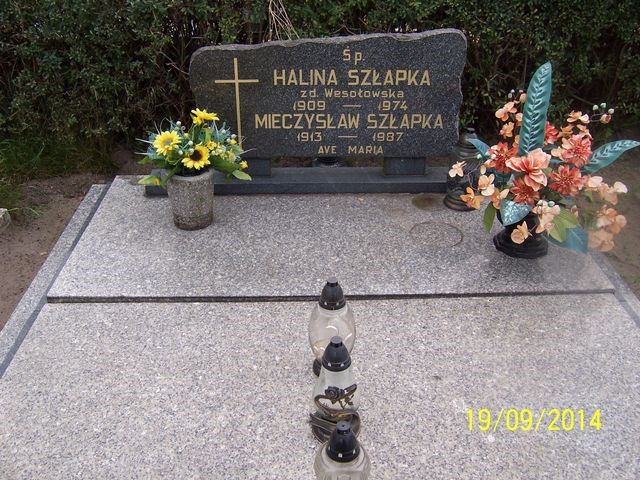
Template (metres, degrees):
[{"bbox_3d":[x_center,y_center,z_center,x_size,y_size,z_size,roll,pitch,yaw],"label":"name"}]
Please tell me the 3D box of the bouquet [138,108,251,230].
[{"bbox_3d":[-0.413,-0.237,2.064,0.375,0.410,0.310,-1,33,-1],"label":"bouquet"}]

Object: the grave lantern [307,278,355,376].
[{"bbox_3d":[0.033,0.213,1.501,0.115,0.278,0.115,-1,33,-1],"label":"grave lantern"}]

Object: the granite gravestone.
[{"bbox_3d":[0.039,-0.570,2.412,1.073,0.508,0.088,-1,32,-2],"label":"granite gravestone"}]

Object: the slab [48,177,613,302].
[{"bbox_3d":[0.033,-0.038,2.171,1.705,0.035,0.782,-1,33,-1],"label":"slab"}]

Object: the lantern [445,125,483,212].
[{"bbox_3d":[0.534,-0.260,2.221,0.137,0.280,0.137,-1,33,-1],"label":"lantern"}]

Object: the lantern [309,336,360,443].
[{"bbox_3d":[0.036,0.321,1.342,0.117,0.272,0.117,-1,33,-1],"label":"lantern"}]

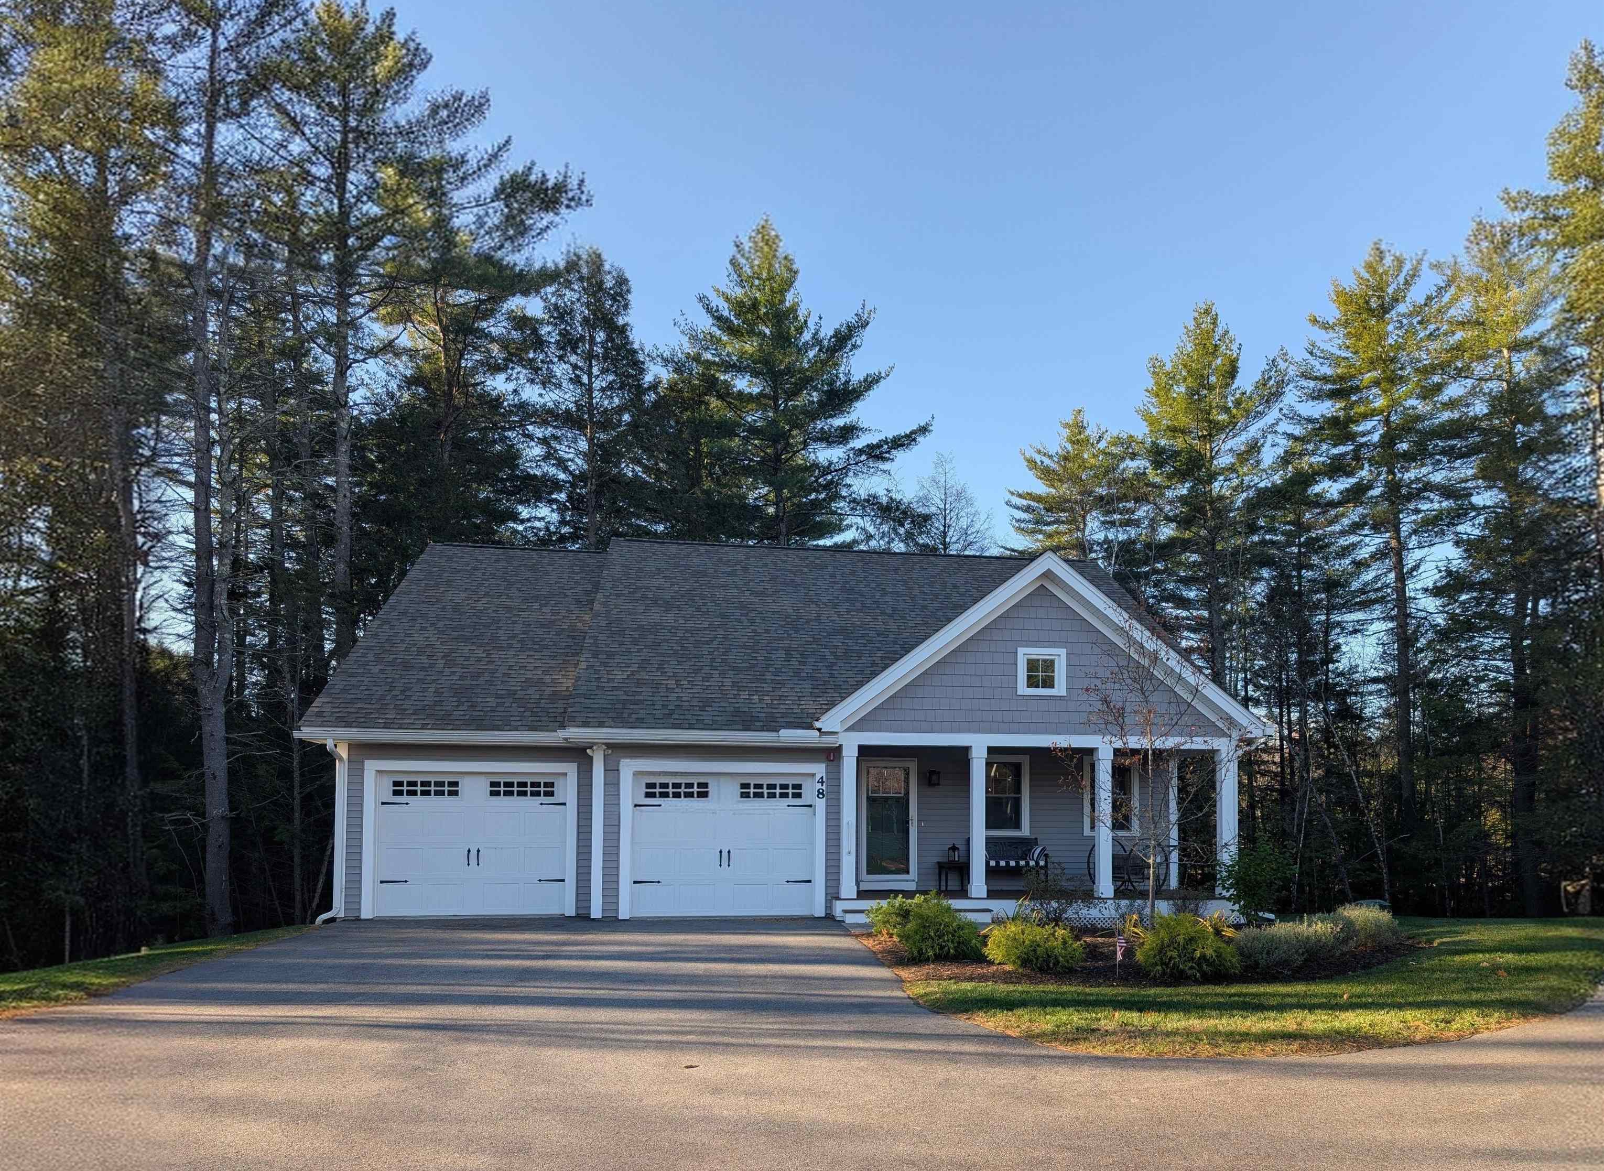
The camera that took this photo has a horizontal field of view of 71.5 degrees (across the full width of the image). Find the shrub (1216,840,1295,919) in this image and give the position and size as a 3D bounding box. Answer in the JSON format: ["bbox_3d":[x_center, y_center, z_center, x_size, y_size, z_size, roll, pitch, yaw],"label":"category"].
[{"bbox_3d":[6.557,4.311,16.100,1.120,1.200,1.100,1,-6,-8],"label":"shrub"}]

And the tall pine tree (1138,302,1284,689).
[{"bbox_3d":[13.225,-0.667,36.000,5.000,16.930,5.000,1,-6,-8],"label":"tall pine tree"}]

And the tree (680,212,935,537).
[{"bbox_3d":[0.062,-2.109,37.000,8.000,20.220,8.000,1,-6,-8],"label":"tree"}]

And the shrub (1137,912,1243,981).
[{"bbox_3d":[4.228,3.960,12.200,1.120,0.720,1.050,1,-6,-8],"label":"shrub"}]

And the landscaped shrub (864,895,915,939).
[{"bbox_3d":[1.166,4.182,14.000,0.800,0.600,0.800,1,-6,-8],"label":"landscaped shrub"}]

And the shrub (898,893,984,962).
[{"bbox_3d":[1.636,4.024,13.100,1.000,0.770,0.950,1,-6,-8],"label":"shrub"}]

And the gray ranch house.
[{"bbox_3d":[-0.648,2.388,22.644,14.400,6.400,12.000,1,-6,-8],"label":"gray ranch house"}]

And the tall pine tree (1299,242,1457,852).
[{"bbox_3d":[17.098,-0.896,33.000,4.700,18.590,4.700,1,-6,-8],"label":"tall pine tree"}]

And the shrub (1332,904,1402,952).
[{"bbox_3d":[7.197,4.362,14.200,0.900,0.650,0.850,1,-6,-8],"label":"shrub"}]

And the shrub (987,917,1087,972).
[{"bbox_3d":[2.644,4.062,12.600,1.120,0.600,1.000,1,-6,-8],"label":"shrub"}]

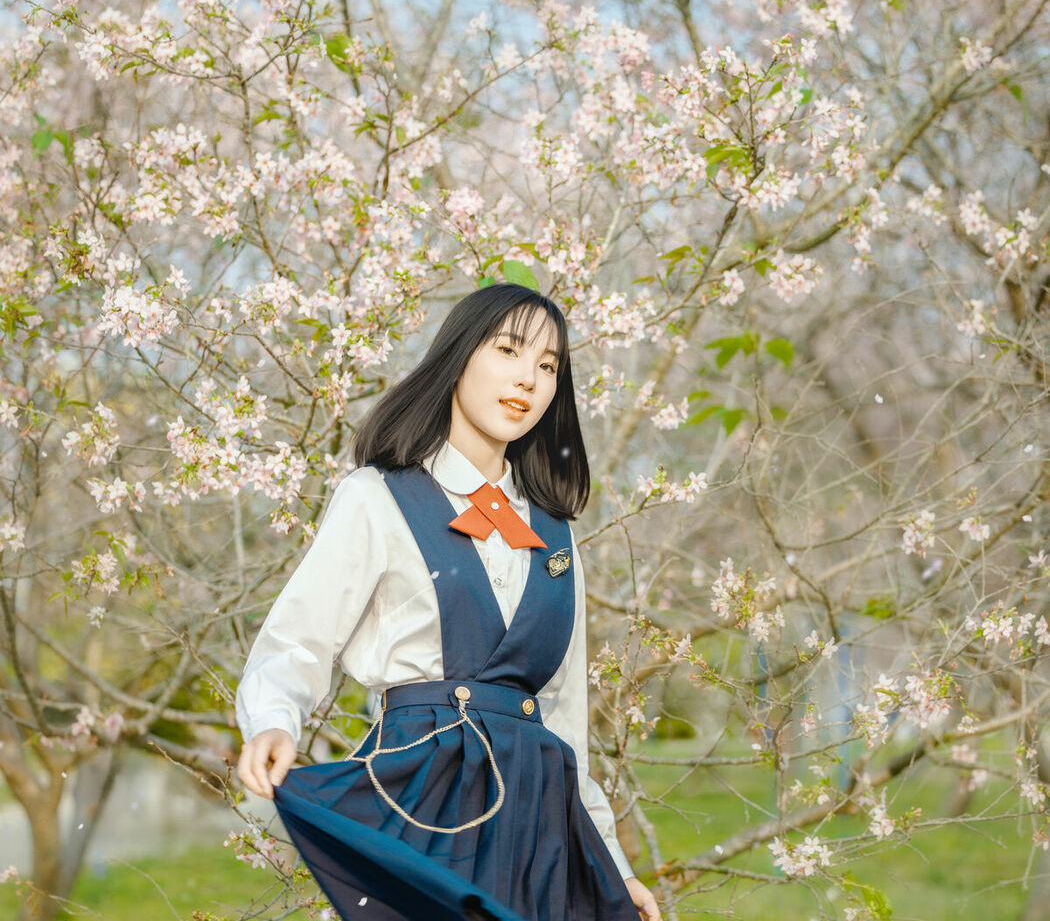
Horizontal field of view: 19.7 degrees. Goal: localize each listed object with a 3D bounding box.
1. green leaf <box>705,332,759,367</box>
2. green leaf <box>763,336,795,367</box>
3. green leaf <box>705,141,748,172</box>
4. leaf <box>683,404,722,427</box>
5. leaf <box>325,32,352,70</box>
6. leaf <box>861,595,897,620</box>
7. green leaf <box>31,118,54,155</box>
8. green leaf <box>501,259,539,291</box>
[{"bbox_3d":[0.363,-0.194,5.300,0.095,0.063,0.060,0,-3,0],"label":"green leaf"},{"bbox_3d":[0.446,-0.191,5.300,0.054,0.056,0.040,0,-3,0],"label":"green leaf"},{"bbox_3d":[0.339,-0.513,5.100,0.075,0.052,0.050,0,-3,0],"label":"green leaf"},{"bbox_3d":[0.311,-0.079,5.300,0.069,0.039,0.045,0,-3,0],"label":"leaf"},{"bbox_3d":[-0.326,-0.718,5.300,0.048,0.065,0.035,0,-3,0],"label":"leaf"},{"bbox_3d":[0.668,0.278,5.700,0.067,0.046,0.045,0,-3,0],"label":"leaf"},{"bbox_3d":[-0.879,-0.591,5.500,0.040,0.067,0.030,0,-3,0],"label":"green leaf"},{"bbox_3d":[-0.008,-0.302,4.950,0.061,0.057,0.030,0,-3,0],"label":"green leaf"}]

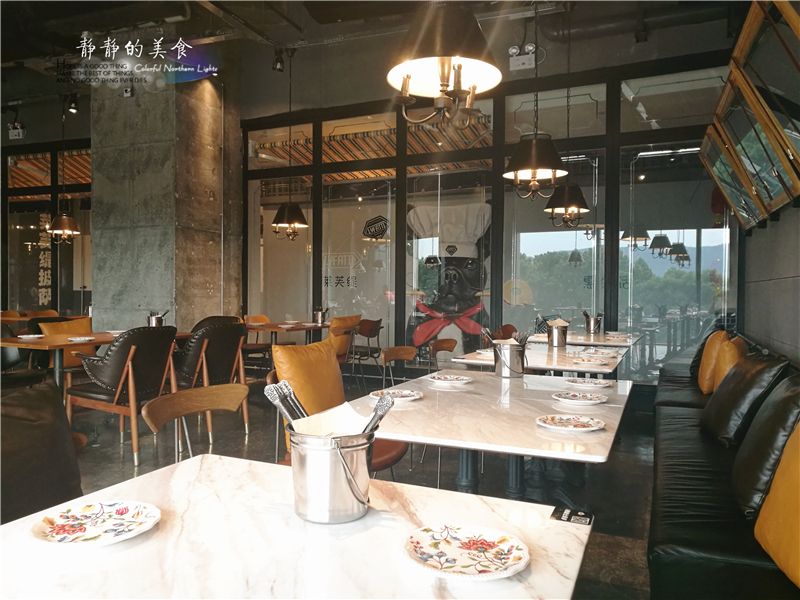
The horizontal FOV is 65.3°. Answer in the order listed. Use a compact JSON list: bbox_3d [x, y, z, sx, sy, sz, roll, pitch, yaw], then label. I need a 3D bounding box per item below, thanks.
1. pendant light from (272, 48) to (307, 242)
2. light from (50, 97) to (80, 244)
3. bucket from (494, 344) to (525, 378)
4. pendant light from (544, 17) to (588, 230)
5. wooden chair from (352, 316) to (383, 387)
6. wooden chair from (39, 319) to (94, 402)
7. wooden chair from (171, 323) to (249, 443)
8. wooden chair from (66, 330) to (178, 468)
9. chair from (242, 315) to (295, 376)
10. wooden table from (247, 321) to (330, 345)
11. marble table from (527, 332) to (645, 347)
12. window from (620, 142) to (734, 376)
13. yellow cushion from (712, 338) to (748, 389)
[{"bbox_3d":[-1.057,-1.508,6.131,0.360,1.860,0.360,0,1,0],"label":"pendant light"},{"bbox_3d":[-3.414,-1.318,6.350,0.335,1.500,0.335,0,1,24],"label":"light"},{"bbox_3d":[0.426,0.239,2.430,0.125,0.128,0.125,0,1,0],"label":"bucket"},{"bbox_3d":[1.322,-1.387,4.862,0.360,1.690,0.360,1,1,23],"label":"pendant light"},{"bbox_3d":[-0.413,0.593,6.133,0.500,0.810,0.450,0,1,24],"label":"wooden chair"},{"bbox_3d":[-2.855,0.581,5.428,0.600,0.810,0.600,1,1,23],"label":"wooden chair"},{"bbox_3d":[-1.515,0.598,4.628,0.600,0.820,0.570,1,1,25],"label":"wooden chair"},{"bbox_3d":[-1.816,0.596,4.095,0.580,0.830,0.540,0,1,24],"label":"wooden chair"},{"bbox_3d":[-1.495,0.583,6.958,0.500,0.790,0.480,1,1,23],"label":"chair"},{"bbox_3d":[-1.115,0.615,6.289,0.760,0.750,1.200,1,1,23],"label":"wooden table"},{"bbox_3d":[1.414,0.646,4.670,0.700,0.735,1.150,0,1,24],"label":"marble table"},{"bbox_3d":[2.429,-0.309,5.429,0.940,2.080,0.070,0,1,24],"label":"window"},{"bbox_3d":[2.019,0.426,3.880,0.160,0.430,0.430,22,9,22],"label":"yellow cushion"}]

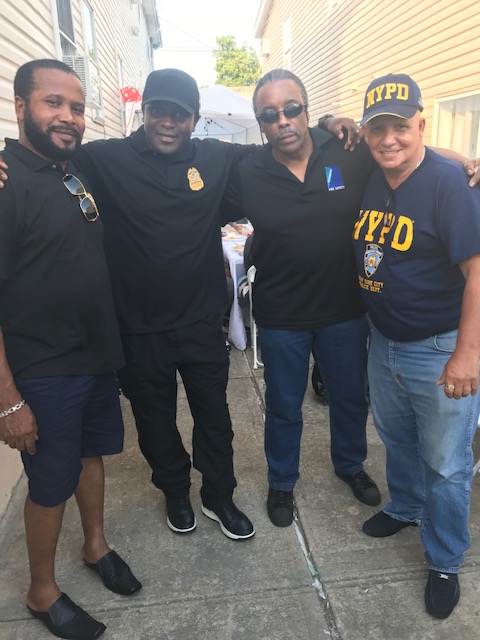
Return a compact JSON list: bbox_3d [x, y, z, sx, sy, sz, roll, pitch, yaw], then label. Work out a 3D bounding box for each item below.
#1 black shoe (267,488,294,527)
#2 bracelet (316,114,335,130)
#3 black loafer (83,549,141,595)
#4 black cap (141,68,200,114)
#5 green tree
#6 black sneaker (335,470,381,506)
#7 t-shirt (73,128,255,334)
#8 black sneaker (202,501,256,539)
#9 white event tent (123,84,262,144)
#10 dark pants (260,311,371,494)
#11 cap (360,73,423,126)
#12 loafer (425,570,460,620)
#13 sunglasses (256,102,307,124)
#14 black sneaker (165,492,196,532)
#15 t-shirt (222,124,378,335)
[{"bbox_3d":[0.175,0.745,2.219,0.107,0.108,0.290,-2,17,0],"label":"black shoe"},{"bbox_3d":[0.315,-0.729,1.910,0.026,0.070,0.062,22,20,32],"label":"bracelet"},{"bbox_3d":[-0.485,0.916,1.949,0.300,0.085,0.110,14,23,41],"label":"black loafer"},{"bbox_3d":[-0.216,-0.706,1.600,0.178,0.135,0.255,4,23,0],"label":"black cap"},{"bbox_3d":[-0.059,-10.594,26.136,3.700,7.400,3.700,-2,18,0],"label":"green tree"},{"bbox_3d":[0.533,0.712,2.337,0.108,0.110,0.290,-8,18,-19],"label":"black sneaker"},{"bbox_3d":[-0.277,-0.321,1.875,0.700,0.740,0.320,-4,18,-7],"label":"t-shirt"},{"bbox_3d":[-0.052,0.771,2.144,0.110,0.116,0.300,-13,20,-31],"label":"black sneaker"},{"bbox_3d":[-0.526,-2.938,9.564,2.900,2.850,3.000,-4,18,-6],"label":"white event tent"},{"bbox_3d":[0.304,0.282,2.207,0.410,0.890,0.300,-3,17,-5],"label":"dark pants"},{"bbox_3d":[0.418,-0.606,1.430,0.172,0.138,0.255,2,23,26],"label":"cap"},{"bbox_3d":[0.722,0.898,1.835,0.112,0.100,0.290,4,19,19],"label":"loafer"},{"bbox_3d":[0.127,-0.632,1.585,0.140,0.042,0.130,-12,19,8],"label":"sunglasses"},{"bbox_3d":[-0.266,0.757,2.210,0.110,0.116,0.300,-5,18,-11],"label":"black sneaker"},{"bbox_3d":[0.249,-0.341,1.995,0.640,0.740,0.320,-1,18,5],"label":"t-shirt"}]

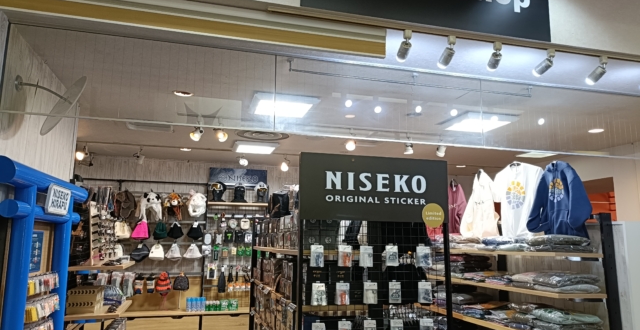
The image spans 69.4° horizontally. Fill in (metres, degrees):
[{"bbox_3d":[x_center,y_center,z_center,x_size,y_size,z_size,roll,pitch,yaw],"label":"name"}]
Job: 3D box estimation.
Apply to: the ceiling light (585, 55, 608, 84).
[{"bbox_3d":[2.196,-0.733,3.632,0.072,0.213,0.155,5,-10,-26],"label":"ceiling light"}]

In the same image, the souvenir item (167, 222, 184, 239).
[{"bbox_3d":[-2.056,0.932,6.577,0.235,0.250,0.100,3,-10,-15],"label":"souvenir item"}]

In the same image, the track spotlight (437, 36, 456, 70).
[{"bbox_3d":[0.917,-0.792,3.282,0.072,0.219,0.155,4,-10,-22],"label":"track spotlight"}]

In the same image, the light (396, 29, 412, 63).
[{"bbox_3d":[0.593,-0.818,3.195,0.072,0.206,0.155,3,-10,-13],"label":"light"}]

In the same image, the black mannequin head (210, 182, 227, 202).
[{"bbox_3d":[-1.509,0.398,6.871,0.210,0.310,0.240,-3,-10,21],"label":"black mannequin head"}]

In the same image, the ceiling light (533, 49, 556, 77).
[{"bbox_3d":[1.721,-0.765,3.503,0.072,0.195,0.155,6,-11,-31],"label":"ceiling light"}]

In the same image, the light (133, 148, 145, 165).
[{"bbox_3d":[-2.265,-0.110,5.794,0.130,0.210,0.150,-7,-12,39],"label":"light"}]

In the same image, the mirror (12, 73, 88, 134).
[{"bbox_3d":[-1.626,-0.375,2.789,0.450,0.410,0.350,-8,-13,43],"label":"mirror"}]

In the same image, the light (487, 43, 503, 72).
[{"bbox_3d":[1.291,-0.789,3.387,0.072,0.193,0.155,2,-9,-7],"label":"light"}]

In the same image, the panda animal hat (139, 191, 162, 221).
[{"bbox_3d":[-2.326,0.575,6.354,0.290,0.410,0.210,5,-10,-25],"label":"panda animal hat"}]

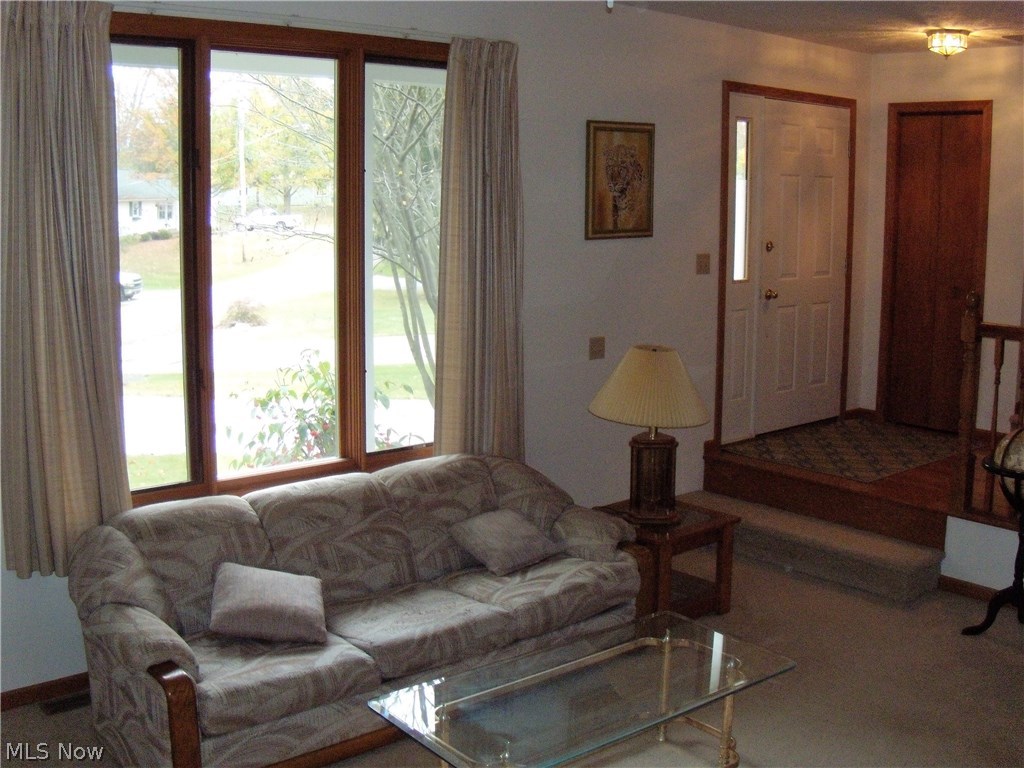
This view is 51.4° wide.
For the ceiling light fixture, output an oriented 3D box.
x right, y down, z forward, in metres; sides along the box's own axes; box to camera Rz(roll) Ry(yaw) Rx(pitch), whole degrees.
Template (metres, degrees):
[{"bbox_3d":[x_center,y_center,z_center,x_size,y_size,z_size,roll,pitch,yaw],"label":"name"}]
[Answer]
[{"bbox_3d":[2.308,-1.808,5.652,0.250,0.135,0.250,-8,13,-40],"label":"ceiling light fixture"}]

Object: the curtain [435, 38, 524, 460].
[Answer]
[{"bbox_3d":[-0.146,-0.510,4.678,0.490,2.010,0.120,-8,13,-40],"label":"curtain"}]

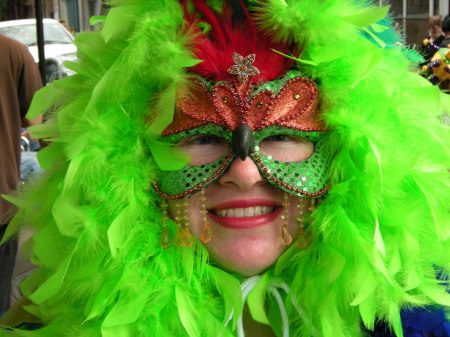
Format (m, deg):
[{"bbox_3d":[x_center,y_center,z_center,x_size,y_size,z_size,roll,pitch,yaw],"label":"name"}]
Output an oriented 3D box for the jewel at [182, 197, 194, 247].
[{"bbox_3d":[-0.030,0.043,0.550,0.009,0.041,0.008,-2,5,6],"label":"jewel"}]

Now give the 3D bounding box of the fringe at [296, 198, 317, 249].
[{"bbox_3d":[0.066,0.045,0.552,0.018,0.041,0.010,-3,5,-9],"label":"fringe"}]

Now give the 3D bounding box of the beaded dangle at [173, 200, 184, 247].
[{"bbox_3d":[-0.038,0.045,0.553,0.009,0.039,0.008,-2,5,6],"label":"beaded dangle"}]

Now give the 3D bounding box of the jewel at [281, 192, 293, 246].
[{"bbox_3d":[0.049,0.041,0.542,0.009,0.043,0.008,-2,5,-3],"label":"jewel"}]

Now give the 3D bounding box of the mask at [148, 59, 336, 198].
[{"bbox_3d":[0.013,-0.032,0.545,0.152,0.113,0.065,-2,3,1],"label":"mask"}]

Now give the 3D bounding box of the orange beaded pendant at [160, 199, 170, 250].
[{"bbox_3d":[-0.049,0.045,0.558,0.009,0.041,0.008,-2,5,6],"label":"orange beaded pendant"}]

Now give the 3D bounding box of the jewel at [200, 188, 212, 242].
[{"bbox_3d":[-0.015,0.038,0.542,0.009,0.043,0.008,-2,5,3],"label":"jewel"}]

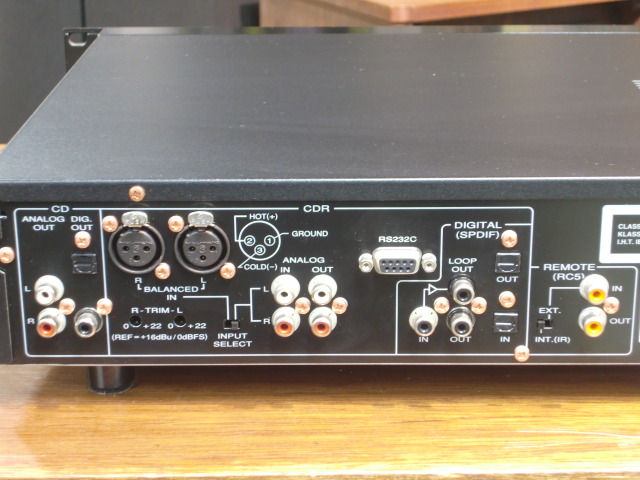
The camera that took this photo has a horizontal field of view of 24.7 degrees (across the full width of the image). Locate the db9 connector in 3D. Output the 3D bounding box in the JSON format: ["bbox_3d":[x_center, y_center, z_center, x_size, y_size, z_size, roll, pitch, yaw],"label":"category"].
[{"bbox_3d":[0.031,0.009,0.578,0.020,0.010,0.006,0,20,0],"label":"db9 connector"}]

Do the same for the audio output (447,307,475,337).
[{"bbox_3d":[0.057,0.034,0.591,0.012,0.012,0.009,0,19,1],"label":"audio output"}]

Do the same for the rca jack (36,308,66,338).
[{"bbox_3d":[-0.108,0.034,0.587,0.012,0.012,0.009,0,20,0],"label":"rca jack"}]

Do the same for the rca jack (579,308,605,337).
[{"bbox_3d":[0.110,0.033,0.585,0.012,0.012,0.009,0,20,0],"label":"rca jack"}]

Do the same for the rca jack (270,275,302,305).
[{"bbox_3d":[-0.014,0.021,0.587,0.012,0.012,0.009,0,19,1],"label":"rca jack"}]

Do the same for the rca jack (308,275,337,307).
[{"bbox_3d":[0.001,0.021,0.587,0.012,0.012,0.009,0,19,1],"label":"rca jack"}]

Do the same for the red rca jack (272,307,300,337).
[{"bbox_3d":[-0.014,0.034,0.592,0.012,0.012,0.009,0,19,1],"label":"red rca jack"}]

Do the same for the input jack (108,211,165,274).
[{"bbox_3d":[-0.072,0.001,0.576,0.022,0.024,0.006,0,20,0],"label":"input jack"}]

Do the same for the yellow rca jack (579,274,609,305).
[{"bbox_3d":[0.110,0.020,0.580,0.012,0.012,0.009,0,20,0],"label":"yellow rca jack"}]

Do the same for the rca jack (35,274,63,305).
[{"bbox_3d":[-0.108,0.021,0.582,0.012,0.012,0.009,0,20,0],"label":"rca jack"}]

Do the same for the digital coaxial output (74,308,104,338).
[{"bbox_3d":[-0.094,0.035,0.593,0.012,0.012,0.009,0,19,1],"label":"digital coaxial output"}]

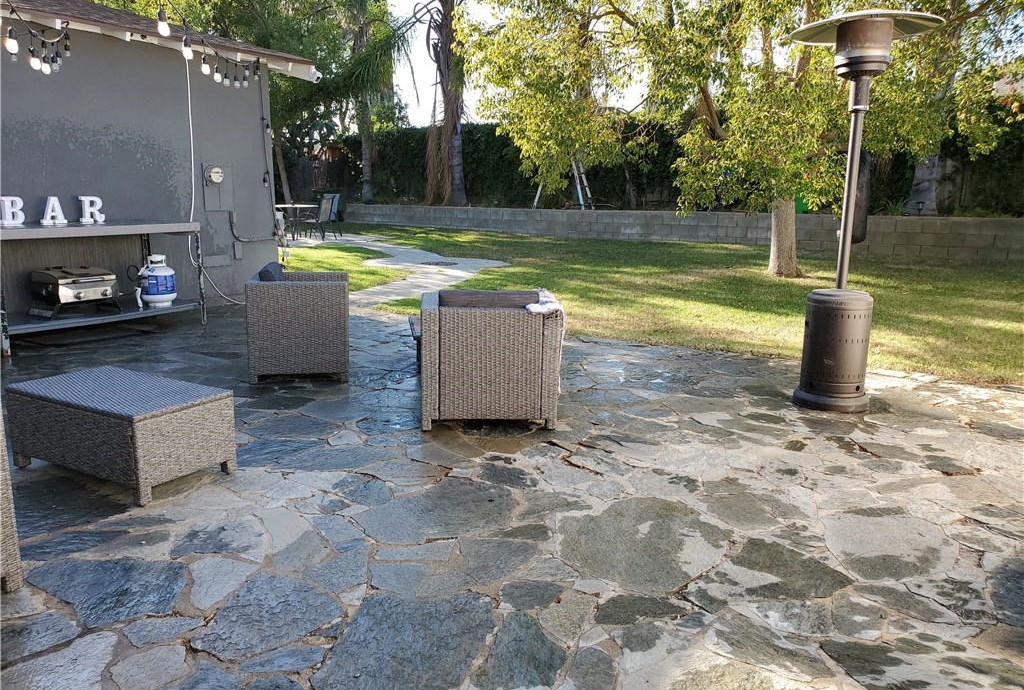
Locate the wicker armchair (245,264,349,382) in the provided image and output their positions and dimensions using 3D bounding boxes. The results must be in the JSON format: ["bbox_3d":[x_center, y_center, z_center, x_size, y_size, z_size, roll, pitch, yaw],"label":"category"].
[{"bbox_3d":[-1.494,-0.173,5.484,0.641,0.710,0.728,-2,12,-10],"label":"wicker armchair"}]

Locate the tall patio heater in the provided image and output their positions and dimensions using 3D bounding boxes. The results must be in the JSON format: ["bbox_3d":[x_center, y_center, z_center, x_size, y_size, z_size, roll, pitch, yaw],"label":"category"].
[{"bbox_3d":[1.960,-0.728,4.490,0.800,2.240,0.800,0,12,0],"label":"tall patio heater"}]

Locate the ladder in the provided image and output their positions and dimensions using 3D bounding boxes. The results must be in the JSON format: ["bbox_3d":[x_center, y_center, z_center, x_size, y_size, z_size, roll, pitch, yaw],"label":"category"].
[{"bbox_3d":[1.185,-4.062,17.700,1.400,2.100,0.550,5,13,23],"label":"ladder"}]

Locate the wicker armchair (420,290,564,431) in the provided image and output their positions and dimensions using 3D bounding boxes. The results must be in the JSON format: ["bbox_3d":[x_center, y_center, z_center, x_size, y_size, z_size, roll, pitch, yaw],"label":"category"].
[{"bbox_3d":[-0.144,0.050,4.466,0.732,0.710,0.641,-1,12,-5],"label":"wicker armchair"}]

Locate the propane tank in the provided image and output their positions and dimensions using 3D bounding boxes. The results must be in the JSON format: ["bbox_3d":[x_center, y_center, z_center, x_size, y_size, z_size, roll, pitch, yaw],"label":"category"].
[{"bbox_3d":[-3.202,-0.583,6.980,0.315,0.455,0.315,-4,13,-21],"label":"propane tank"}]

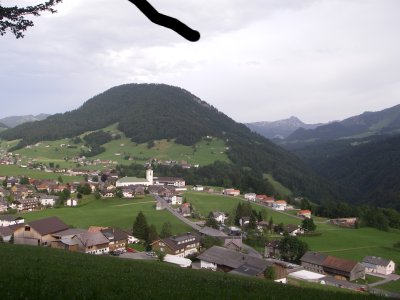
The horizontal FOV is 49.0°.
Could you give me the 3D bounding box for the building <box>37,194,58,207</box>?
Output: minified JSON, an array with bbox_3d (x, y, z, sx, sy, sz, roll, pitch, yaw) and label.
[{"bbox_3d":[-124.210,40.600,359.810,13.000,9.000,11.500,0,2,-3],"label":"building"}]

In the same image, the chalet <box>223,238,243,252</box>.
[{"bbox_3d":[16.060,47.010,216.860,8.800,6.800,9.500,1,2,12],"label":"chalet"}]

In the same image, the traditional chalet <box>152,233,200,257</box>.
[{"bbox_3d":[-13.600,54.480,254.920,15.500,9.500,22.500,1,1,36],"label":"traditional chalet"}]

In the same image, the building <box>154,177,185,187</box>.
[{"bbox_3d":[-34.930,35.880,505.000,31.840,9.850,13.000,0,1,7],"label":"building"}]

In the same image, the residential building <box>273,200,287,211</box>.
[{"bbox_3d":[76.990,53.330,425.000,10.570,7.810,10.000,0,1,25],"label":"residential building"}]

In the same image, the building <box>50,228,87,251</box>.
[{"bbox_3d":[-77.220,51.770,258.000,15.270,9.620,13.000,1,1,30],"label":"building"}]

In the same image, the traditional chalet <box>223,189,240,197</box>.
[{"bbox_3d":[34.870,46.600,485.000,18.960,7.340,11.000,0,1,5],"label":"traditional chalet"}]

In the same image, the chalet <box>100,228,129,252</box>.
[{"bbox_3d":[-45.140,46.610,225.820,13.000,8.500,12.000,-2,3,-39],"label":"chalet"}]

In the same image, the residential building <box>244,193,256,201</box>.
[{"bbox_3d":[44.280,40.520,384.850,10.000,7.000,10.000,0,2,-5],"label":"residential building"}]

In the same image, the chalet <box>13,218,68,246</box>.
[{"bbox_3d":[-81.780,43.020,227.750,18.000,11.700,20.500,1,3,21],"label":"chalet"}]

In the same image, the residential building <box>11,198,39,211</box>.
[{"bbox_3d":[-167.920,51.550,420.000,22.960,8.520,14.000,-1,1,-28],"label":"residential building"}]

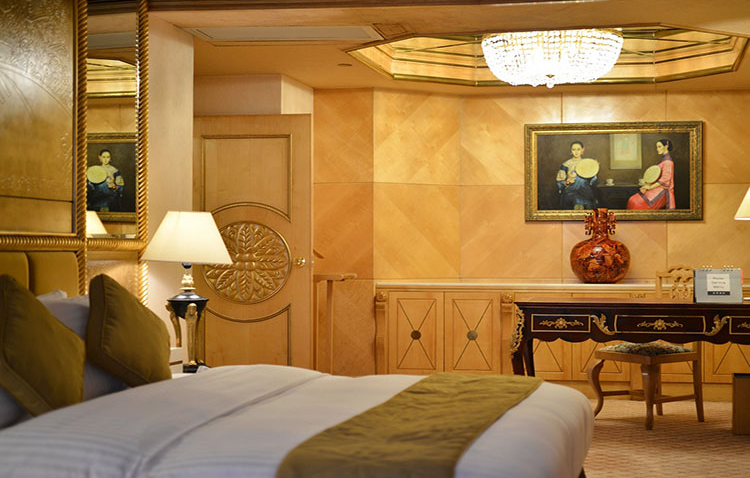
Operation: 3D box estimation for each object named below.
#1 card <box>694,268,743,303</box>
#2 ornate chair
[{"bbox_3d":[2.020,0.274,6.127,0.270,0.212,0.120,0,-1,10],"label":"card"},{"bbox_3d":[1.744,0.676,6.700,0.540,1.000,0.520,0,-1,-30],"label":"ornate chair"}]

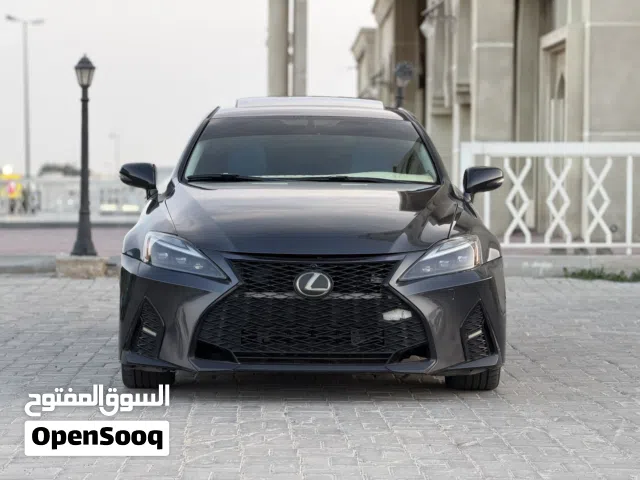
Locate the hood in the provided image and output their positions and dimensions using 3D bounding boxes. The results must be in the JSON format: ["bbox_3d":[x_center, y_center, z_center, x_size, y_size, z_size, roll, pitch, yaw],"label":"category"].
[{"bbox_3d":[-0.033,-0.108,8.590,1.460,0.310,1.200,0,2,-1],"label":"hood"}]

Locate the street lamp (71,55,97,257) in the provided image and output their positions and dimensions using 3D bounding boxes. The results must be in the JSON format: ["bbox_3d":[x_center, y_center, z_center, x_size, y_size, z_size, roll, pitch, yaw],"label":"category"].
[{"bbox_3d":[-2.085,-0.750,16.400,0.230,1.790,0.230,0,2,-1],"label":"street lamp"}]

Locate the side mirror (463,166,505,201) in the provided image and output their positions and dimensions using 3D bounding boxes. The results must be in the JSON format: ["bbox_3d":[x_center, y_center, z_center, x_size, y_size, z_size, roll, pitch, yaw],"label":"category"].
[{"bbox_3d":[0.852,-0.288,9.600,0.205,0.180,0.160,0,2,-1],"label":"side mirror"}]

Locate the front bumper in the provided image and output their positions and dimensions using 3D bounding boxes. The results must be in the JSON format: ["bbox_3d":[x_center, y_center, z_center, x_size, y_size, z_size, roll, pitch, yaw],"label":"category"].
[{"bbox_3d":[-0.030,0.326,8.190,1.780,0.520,0.580,0,2,-1],"label":"front bumper"}]

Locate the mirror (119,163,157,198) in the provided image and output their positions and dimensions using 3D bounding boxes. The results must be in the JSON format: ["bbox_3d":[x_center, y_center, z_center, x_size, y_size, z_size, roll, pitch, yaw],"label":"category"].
[{"bbox_3d":[-0.944,-0.309,9.600,0.205,0.180,0.160,0,2,-1],"label":"mirror"}]

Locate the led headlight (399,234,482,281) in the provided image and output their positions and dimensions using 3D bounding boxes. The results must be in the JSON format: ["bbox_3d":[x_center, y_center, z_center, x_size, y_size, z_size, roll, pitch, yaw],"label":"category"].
[{"bbox_3d":[0.542,0.073,8.250,0.400,0.195,0.360,0,2,-1],"label":"led headlight"}]

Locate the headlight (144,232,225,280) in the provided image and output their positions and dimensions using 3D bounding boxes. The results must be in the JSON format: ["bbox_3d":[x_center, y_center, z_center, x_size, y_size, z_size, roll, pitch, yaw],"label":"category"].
[{"bbox_3d":[-0.602,0.064,8.240,0.400,0.195,0.360,0,2,-1],"label":"headlight"}]

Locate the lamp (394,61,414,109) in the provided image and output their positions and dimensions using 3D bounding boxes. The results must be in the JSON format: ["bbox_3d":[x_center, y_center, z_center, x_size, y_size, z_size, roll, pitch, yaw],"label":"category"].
[{"bbox_3d":[0.915,-1.090,20.500,0.230,1.800,0.230,0,2,-1],"label":"lamp"}]

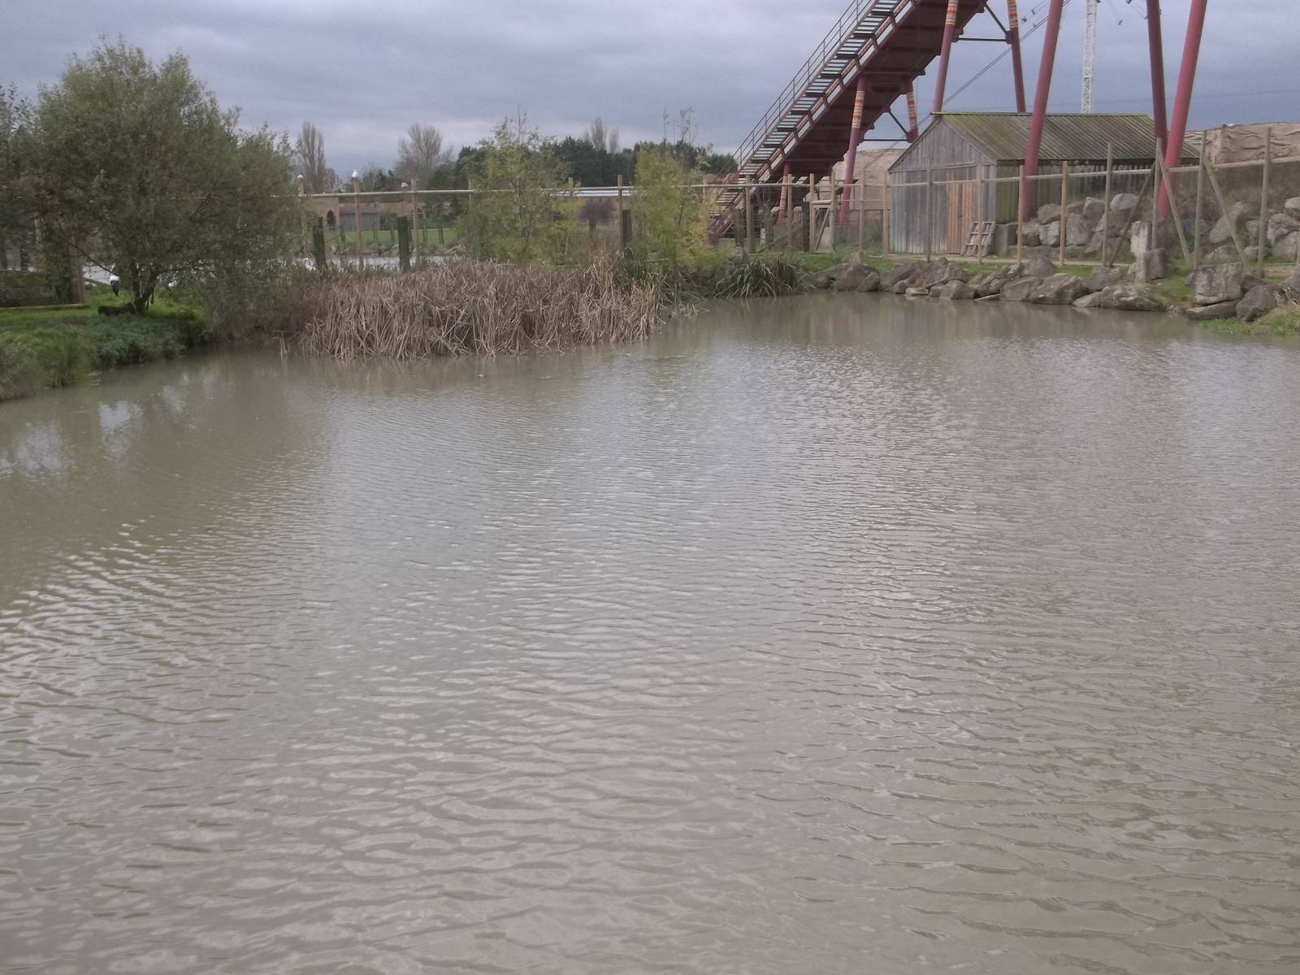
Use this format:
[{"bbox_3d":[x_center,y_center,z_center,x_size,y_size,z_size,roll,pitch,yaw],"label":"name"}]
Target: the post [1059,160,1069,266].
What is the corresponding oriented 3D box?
[{"bbox_3d":[9.420,-6.232,28.159,0.105,2.344,0.105,2,13,18],"label":"post"}]

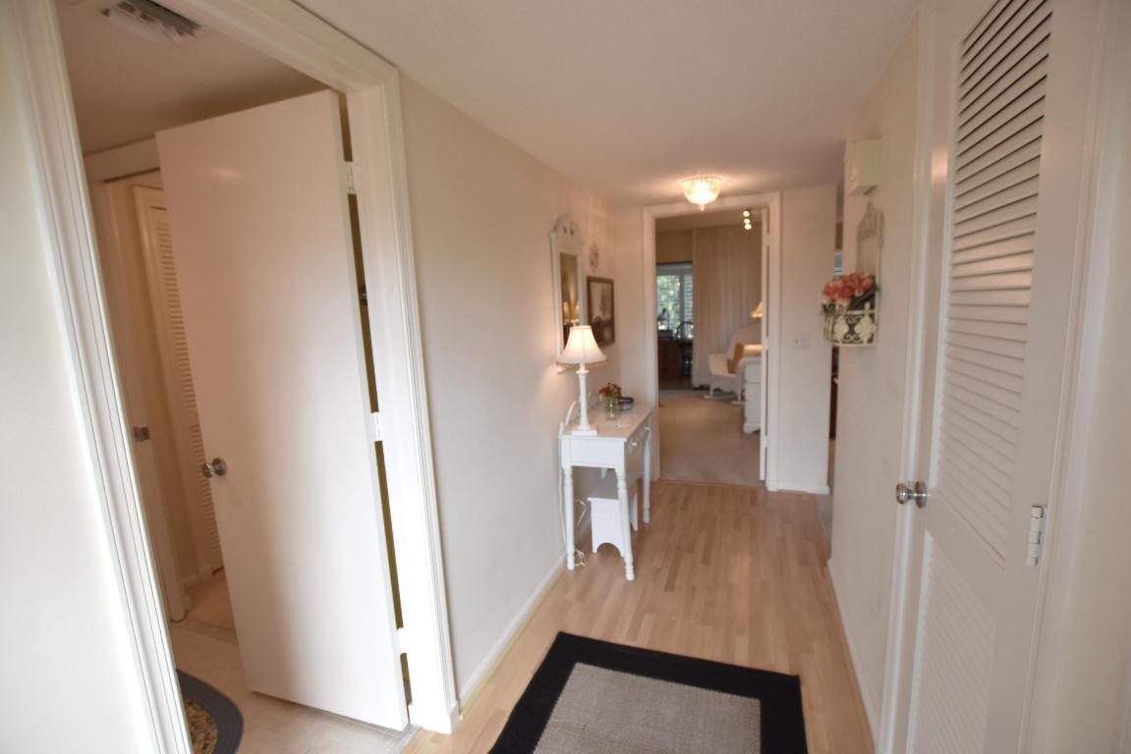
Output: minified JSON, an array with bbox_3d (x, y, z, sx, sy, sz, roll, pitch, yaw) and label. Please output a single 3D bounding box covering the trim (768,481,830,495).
[{"bbox_3d":[1.704,0.798,3.435,0.410,0.086,0.020,1,9,22],"label":"trim"}]

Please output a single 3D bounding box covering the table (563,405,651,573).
[{"bbox_3d":[0.282,0.622,2.757,0.350,0.760,0.750,0,9,20],"label":"table"}]

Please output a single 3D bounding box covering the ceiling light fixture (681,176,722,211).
[{"bbox_3d":[0.822,-1.081,2.821,0.240,0.175,0.240,1,9,22],"label":"ceiling light fixture"}]

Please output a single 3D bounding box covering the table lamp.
[{"bbox_3d":[0.088,0.016,2.428,0.255,0.550,0.255,-3,8,0],"label":"table lamp"}]

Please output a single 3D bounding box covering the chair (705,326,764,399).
[{"bbox_3d":[2.595,-0.244,6.911,0.880,1.100,0.680,-7,9,-27],"label":"chair"}]

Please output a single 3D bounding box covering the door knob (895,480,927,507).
[{"bbox_3d":[0.831,0.281,1.139,0.063,0.065,0.065,1,9,22],"label":"door knob"}]

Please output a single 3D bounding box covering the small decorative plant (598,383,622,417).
[{"bbox_3d":[0.254,0.137,2.735,0.140,0.210,0.140,1,9,22],"label":"small decorative plant"}]

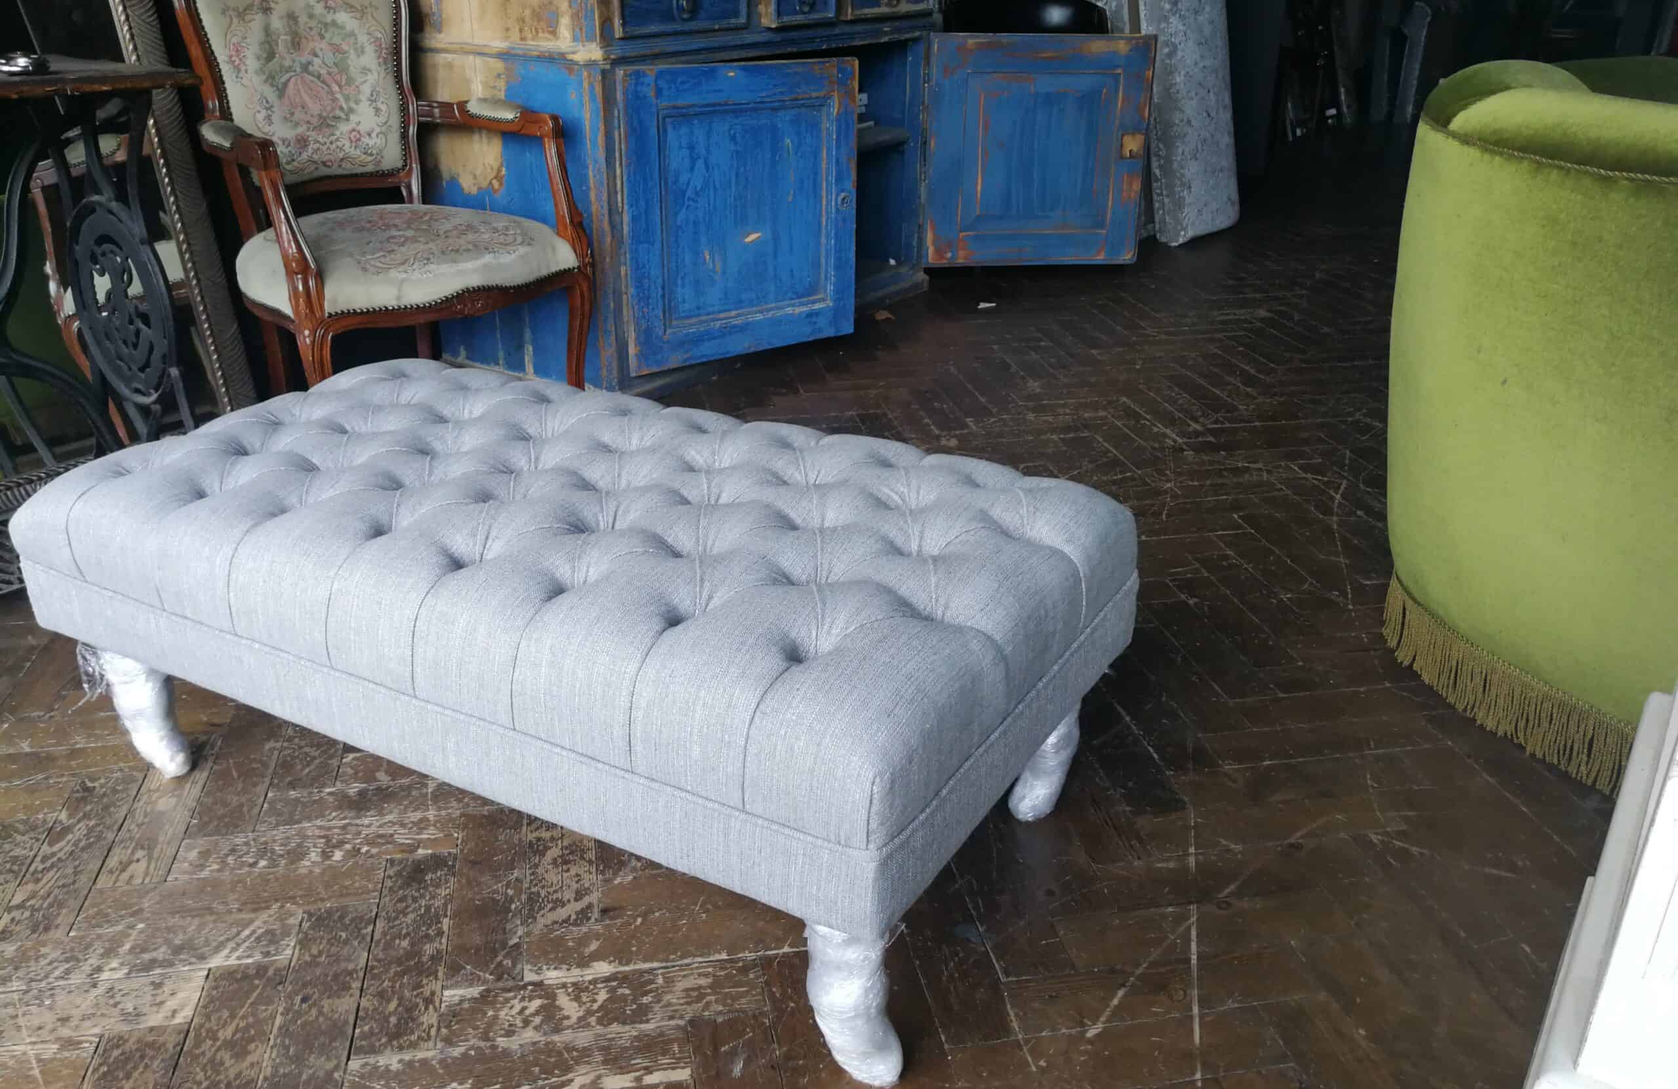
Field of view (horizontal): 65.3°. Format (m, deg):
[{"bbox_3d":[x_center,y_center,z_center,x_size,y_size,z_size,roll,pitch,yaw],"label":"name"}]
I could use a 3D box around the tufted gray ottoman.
[{"bbox_3d":[-0.297,0.096,1.517,1.127,0.407,0.641,12,24,28],"label":"tufted gray ottoman"}]

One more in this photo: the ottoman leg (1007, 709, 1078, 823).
[{"bbox_3d":[0.249,0.215,1.518,0.068,0.197,0.092,10,23,22],"label":"ottoman leg"}]

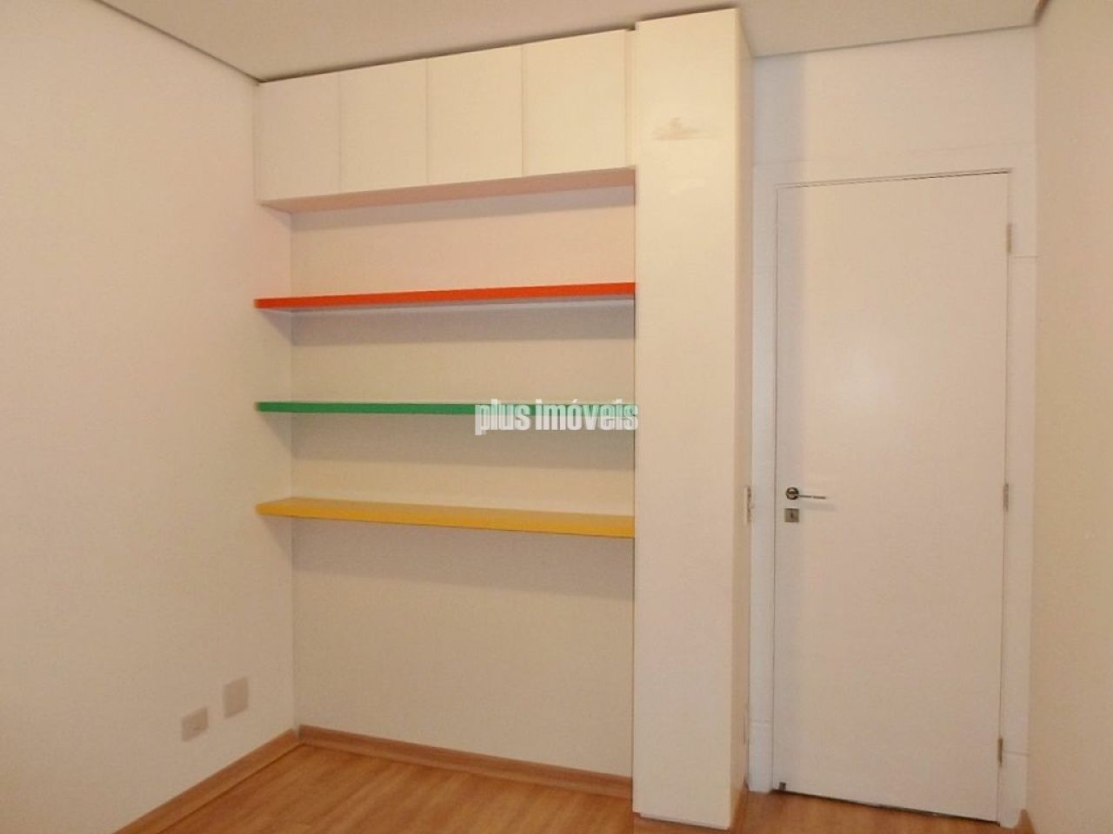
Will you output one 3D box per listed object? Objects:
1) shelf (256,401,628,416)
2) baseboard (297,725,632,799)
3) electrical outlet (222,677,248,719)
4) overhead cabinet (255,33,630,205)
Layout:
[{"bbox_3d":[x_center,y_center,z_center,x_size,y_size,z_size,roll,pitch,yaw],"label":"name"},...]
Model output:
[{"bbox_3d":[-0.392,-0.030,2.826,1.427,0.035,0.215,1,2,19],"label":"shelf"},{"bbox_3d":[-0.370,1.274,2.976,1.385,0.072,0.016,1,2,19],"label":"baseboard"},{"bbox_3d":[-1.142,1.004,2.875,0.010,0.117,0.114,1,2,21],"label":"electrical outlet"},{"bbox_3d":[-0.402,-0.996,2.815,1.408,0.424,0.215,1,2,19],"label":"overhead cabinet"}]

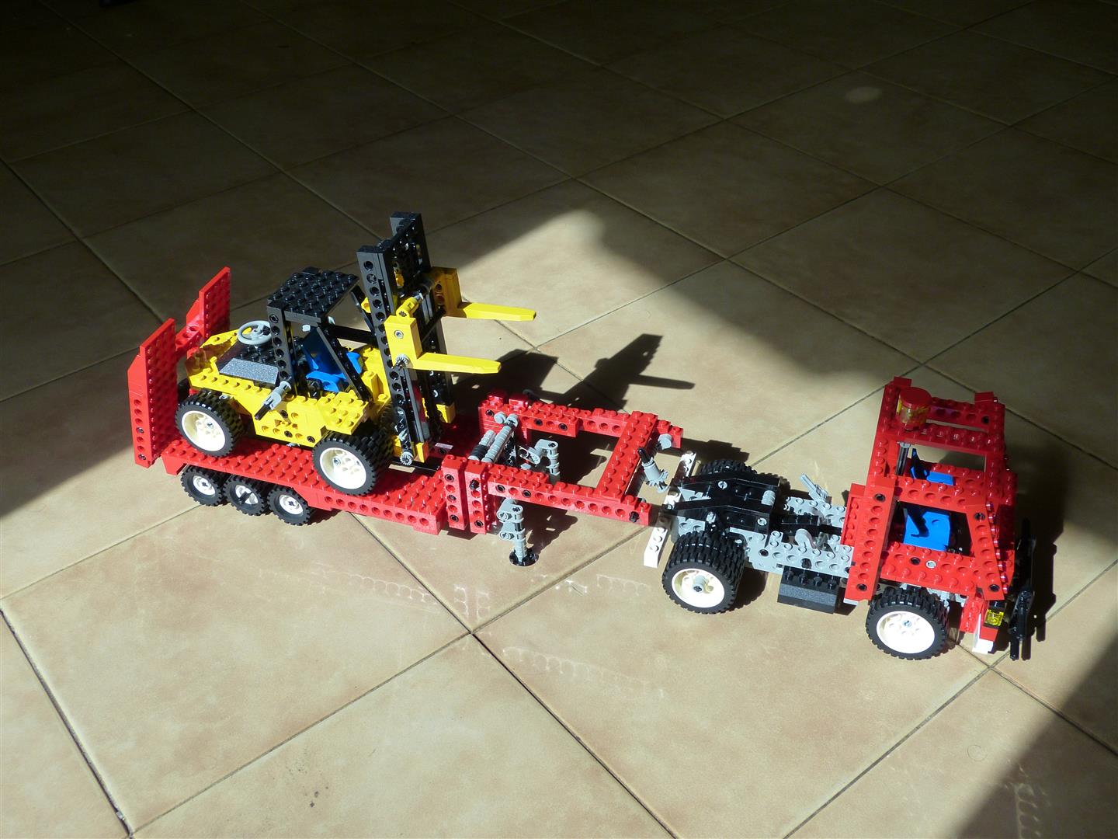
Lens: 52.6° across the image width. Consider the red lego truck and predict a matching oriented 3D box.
[{"bbox_3d":[-0.002,-0.012,0.653,0.554,0.191,0.109,11,40,16],"label":"red lego truck"}]

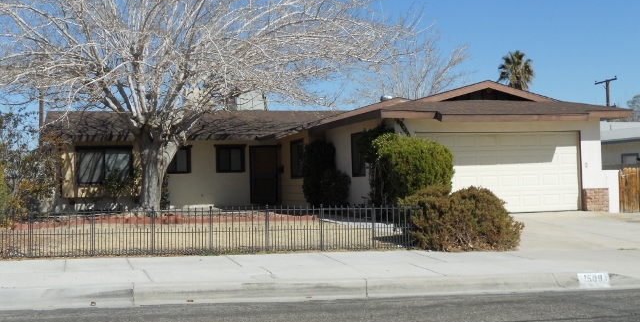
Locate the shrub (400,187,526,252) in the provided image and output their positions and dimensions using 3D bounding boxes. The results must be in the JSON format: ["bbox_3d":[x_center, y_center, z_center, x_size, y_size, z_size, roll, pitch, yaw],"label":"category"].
[{"bbox_3d":[2.490,1.012,15.780,2.150,1.120,1.800,-1,-1,-17],"label":"shrub"}]

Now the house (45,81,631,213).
[{"bbox_3d":[-1.217,-0.224,28.120,15.300,3.700,15.800,-1,-1,-17],"label":"house"}]

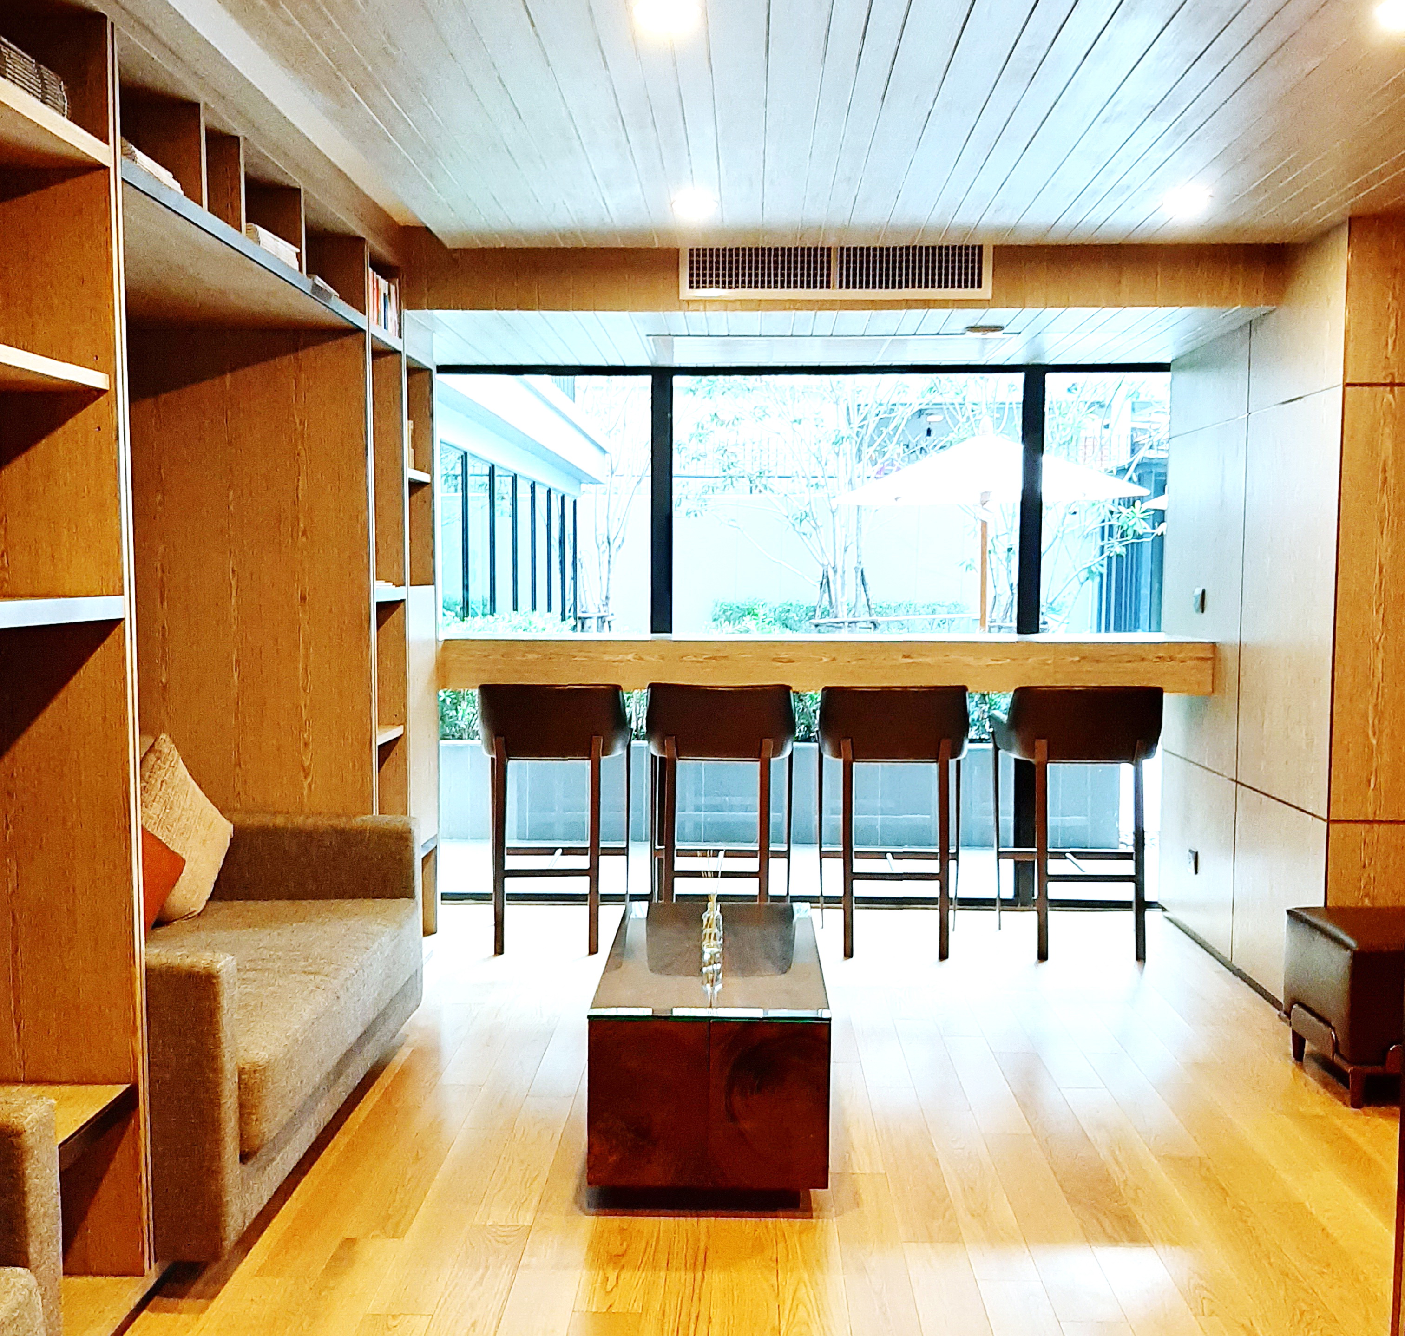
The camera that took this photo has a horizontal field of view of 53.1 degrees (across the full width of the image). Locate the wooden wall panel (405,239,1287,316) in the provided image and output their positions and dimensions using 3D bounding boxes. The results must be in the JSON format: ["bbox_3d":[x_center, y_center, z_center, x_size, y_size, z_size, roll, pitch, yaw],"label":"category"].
[{"bbox_3d":[0.435,-1.252,4.527,2.815,0.214,0.080,0,4,2],"label":"wooden wall panel"}]

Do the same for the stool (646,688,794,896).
[{"bbox_3d":[0.065,0.529,5.157,0.545,0.974,0.531,0,4,2],"label":"stool"}]

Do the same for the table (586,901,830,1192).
[{"bbox_3d":[0.028,0.919,3.465,0.508,0.436,1.018,0,4,2],"label":"table"}]

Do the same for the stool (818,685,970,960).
[{"bbox_3d":[0.688,0.531,5.164,0.515,0.967,0.490,0,4,2],"label":"stool"}]

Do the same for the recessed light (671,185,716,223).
[{"bbox_3d":[-0.025,-1.323,3.977,0.125,0.035,0.125,0,4,2],"label":"recessed light"}]

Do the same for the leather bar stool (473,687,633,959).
[{"bbox_3d":[-0.541,0.528,5.205,0.520,0.967,0.490,0,4,2],"label":"leather bar stool"}]

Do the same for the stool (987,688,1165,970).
[{"bbox_3d":[1.374,0.535,5.113,0.545,0.972,0.531,0,4,2],"label":"stool"}]

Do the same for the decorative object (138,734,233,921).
[{"bbox_3d":[-1.434,0.437,3.803,0.130,0.400,0.400,-16,33,27],"label":"decorative object"}]

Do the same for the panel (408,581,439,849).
[{"bbox_3d":[-0.967,0.164,4.834,0.030,0.931,0.421,0,4,2],"label":"panel"}]

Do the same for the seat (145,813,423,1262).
[{"bbox_3d":[-1.271,0.811,3.444,0.820,0.635,1.575,0,4,2],"label":"seat"}]

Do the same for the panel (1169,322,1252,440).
[{"bbox_3d":[1.827,-1.019,5.063,0.025,0.300,0.885,0,4,2],"label":"panel"}]

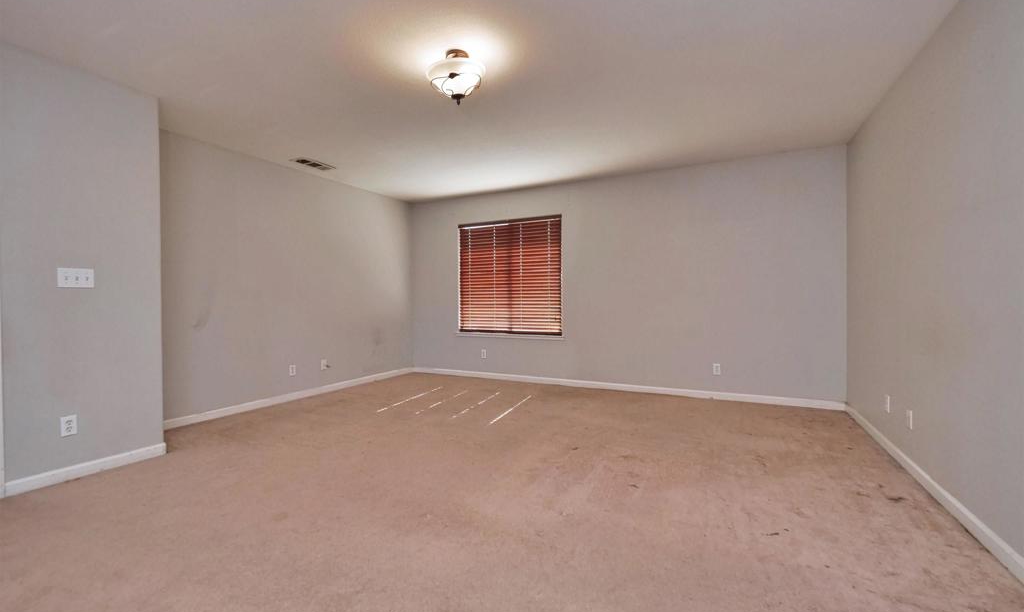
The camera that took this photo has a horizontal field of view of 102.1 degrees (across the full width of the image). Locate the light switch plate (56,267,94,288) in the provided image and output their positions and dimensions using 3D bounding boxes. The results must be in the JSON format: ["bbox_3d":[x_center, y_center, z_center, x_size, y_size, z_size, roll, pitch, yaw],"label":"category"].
[{"bbox_3d":[-2.634,-0.166,2.506,0.014,0.115,0.162,0,1,27],"label":"light switch plate"}]

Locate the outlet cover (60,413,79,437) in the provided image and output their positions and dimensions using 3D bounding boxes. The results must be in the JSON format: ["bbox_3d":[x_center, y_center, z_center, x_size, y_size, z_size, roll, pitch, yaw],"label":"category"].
[{"bbox_3d":[-2.650,0.718,2.481,0.010,0.115,0.071,0,1,27],"label":"outlet cover"}]

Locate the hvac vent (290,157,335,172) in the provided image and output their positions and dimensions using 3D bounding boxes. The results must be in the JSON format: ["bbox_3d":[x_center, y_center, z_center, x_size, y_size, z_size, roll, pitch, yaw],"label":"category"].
[{"bbox_3d":[-2.058,-1.453,4.282,0.200,0.015,0.400,0,1,27],"label":"hvac vent"}]

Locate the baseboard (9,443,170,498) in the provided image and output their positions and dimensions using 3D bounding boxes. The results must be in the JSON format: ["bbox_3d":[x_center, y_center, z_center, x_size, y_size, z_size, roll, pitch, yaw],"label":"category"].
[{"bbox_3d":[-2.598,0.999,2.576,0.015,0.075,0.730,0,1,27],"label":"baseboard"}]

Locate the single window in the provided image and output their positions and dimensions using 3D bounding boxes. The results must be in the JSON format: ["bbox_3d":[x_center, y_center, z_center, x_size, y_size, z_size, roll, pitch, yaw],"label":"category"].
[{"bbox_3d":[-0.057,-0.373,5.370,1.500,1.460,0.060,0,1,26],"label":"single window"}]

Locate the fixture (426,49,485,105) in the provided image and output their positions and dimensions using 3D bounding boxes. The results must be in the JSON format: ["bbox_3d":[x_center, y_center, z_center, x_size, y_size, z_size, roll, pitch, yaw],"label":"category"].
[{"bbox_3d":[-0.312,-1.301,2.392,0.333,0.281,0.333,0,1,0],"label":"fixture"}]

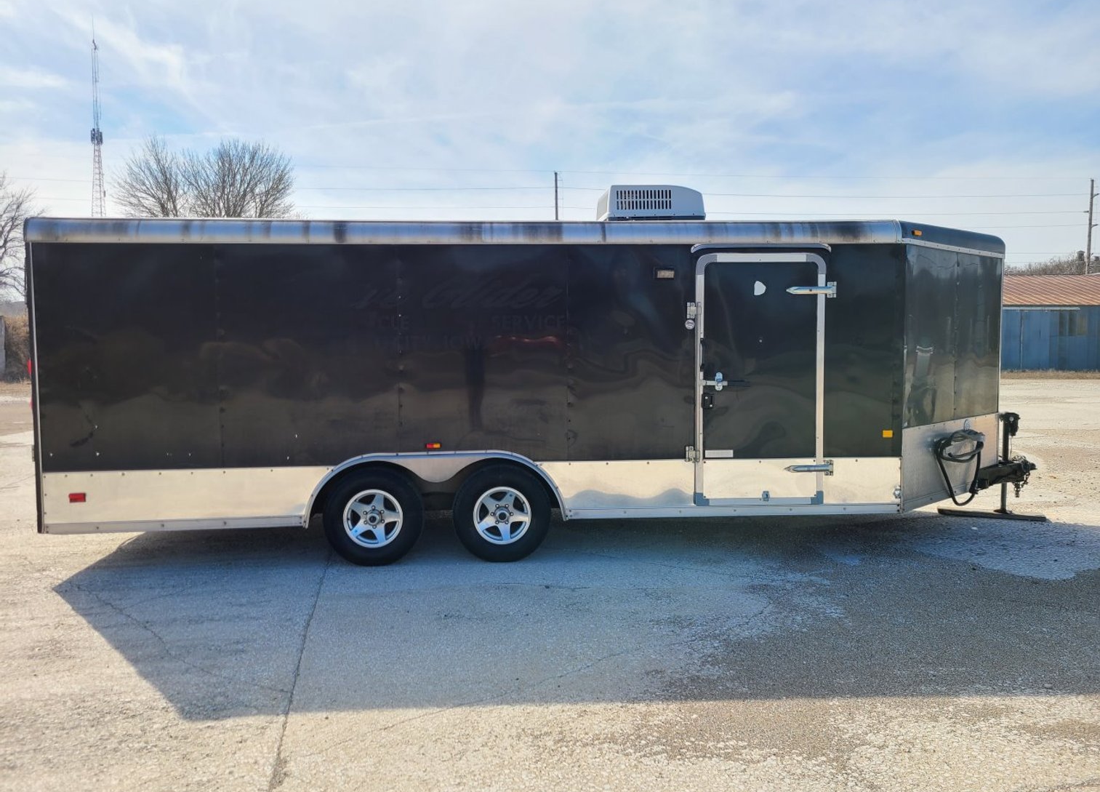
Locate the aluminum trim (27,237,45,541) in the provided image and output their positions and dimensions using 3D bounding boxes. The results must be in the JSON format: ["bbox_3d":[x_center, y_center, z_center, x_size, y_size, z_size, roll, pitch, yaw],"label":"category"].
[{"bbox_3d":[-3.511,-0.044,5.648,0.055,2.000,0.050,-1,4,-4],"label":"aluminum trim"}]

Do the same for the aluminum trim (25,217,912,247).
[{"bbox_3d":[-0.480,-1.161,5.840,6.150,0.180,0.120,-1,4,-4],"label":"aluminum trim"}]

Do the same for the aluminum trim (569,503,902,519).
[{"bbox_3d":[1.380,0.848,6.078,2.500,0.078,0.035,-1,4,-4],"label":"aluminum trim"}]

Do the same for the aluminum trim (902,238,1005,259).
[{"bbox_3d":[3.244,-1.169,6.586,1.760,0.055,0.030,-4,5,-40],"label":"aluminum trim"}]

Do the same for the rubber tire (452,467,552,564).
[{"bbox_3d":[-0.355,0.848,6.093,0.710,0.710,0.225,-1,4,-4],"label":"rubber tire"}]

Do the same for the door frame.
[{"bbox_3d":[1.534,-0.118,6.027,1.000,1.840,0.070,-1,4,-4],"label":"door frame"}]

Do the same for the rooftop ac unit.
[{"bbox_3d":[0.842,-1.585,7.093,0.820,0.325,0.740,-1,4,-4],"label":"rooftop ac unit"}]

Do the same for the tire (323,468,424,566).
[{"bbox_3d":[-1.279,0.859,6.022,0.710,0.710,0.225,-1,4,-4],"label":"tire"}]

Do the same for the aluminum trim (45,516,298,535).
[{"bbox_3d":[-2.626,0.899,5.769,1.760,0.080,0.035,-1,4,-4],"label":"aluminum trim"}]

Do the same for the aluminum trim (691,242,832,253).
[{"bbox_3d":[1.535,-1.069,5.934,1.050,0.065,0.045,-1,4,-4],"label":"aluminum trim"}]

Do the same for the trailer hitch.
[{"bbox_3d":[4.018,0.611,7.426,0.800,0.920,0.620,-1,4,-4],"label":"trailer hitch"}]

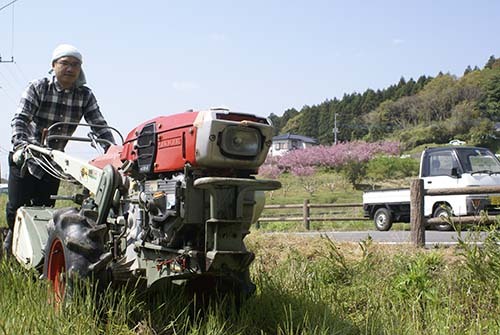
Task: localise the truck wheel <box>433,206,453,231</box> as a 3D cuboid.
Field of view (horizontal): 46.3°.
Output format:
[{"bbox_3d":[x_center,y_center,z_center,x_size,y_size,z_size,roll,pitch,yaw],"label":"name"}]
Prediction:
[{"bbox_3d":[4.267,1.135,12.950,0.150,0.540,0.540,3,-5,-33],"label":"truck wheel"}]

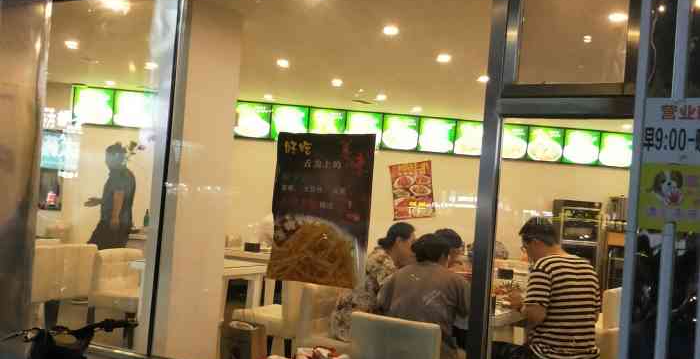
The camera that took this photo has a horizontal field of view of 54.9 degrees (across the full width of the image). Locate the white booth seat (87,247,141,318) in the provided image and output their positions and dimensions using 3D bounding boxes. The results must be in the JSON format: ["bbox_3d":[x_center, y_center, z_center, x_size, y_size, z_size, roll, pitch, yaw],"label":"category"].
[{"bbox_3d":[-1.863,1.033,5.746,0.520,0.800,0.500,3,-2,25],"label":"white booth seat"}]

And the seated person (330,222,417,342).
[{"bbox_3d":[0.211,0.926,4.554,0.750,1.240,0.480,4,-2,19],"label":"seated person"}]

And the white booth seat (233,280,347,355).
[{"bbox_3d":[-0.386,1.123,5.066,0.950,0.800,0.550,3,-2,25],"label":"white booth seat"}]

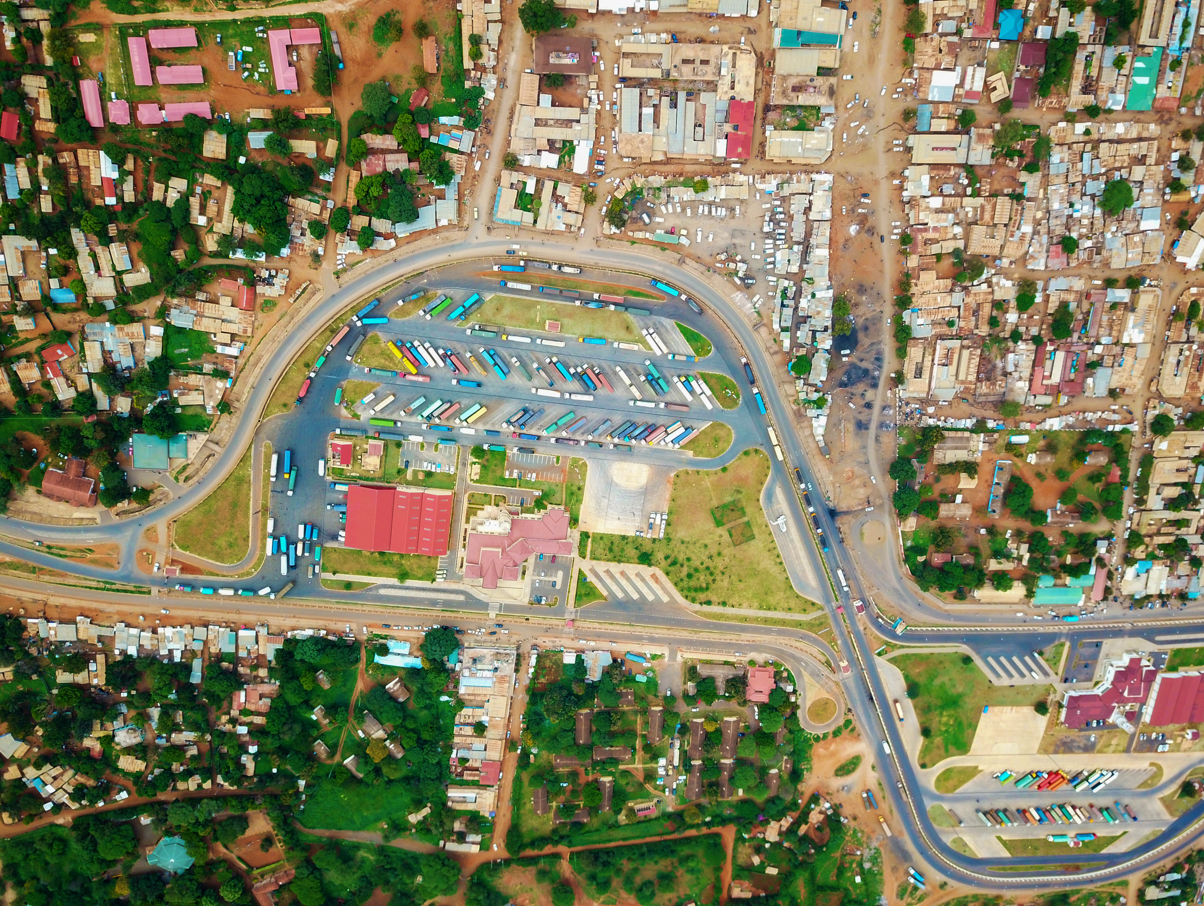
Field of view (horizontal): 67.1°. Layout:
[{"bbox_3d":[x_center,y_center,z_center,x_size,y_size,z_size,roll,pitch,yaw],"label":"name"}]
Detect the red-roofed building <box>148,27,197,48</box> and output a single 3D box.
[{"bbox_3d":[-203.271,-197.013,431.436,20.593,4.600,7.615,-6,108,-5],"label":"red-roofed building"}]

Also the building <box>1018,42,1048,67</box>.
[{"bbox_3d":[226.930,-209.410,476.840,14.040,5.500,10.350,-3,109,-6],"label":"building"}]

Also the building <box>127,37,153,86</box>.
[{"bbox_3d":[-219.760,-186.491,432.920,7.736,4.600,20.915,-3,108,-5],"label":"building"}]

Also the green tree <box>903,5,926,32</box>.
[{"bbox_3d":[159.300,-221.360,461.890,10.500,10.000,10.500,-2,109,-6],"label":"green tree"}]

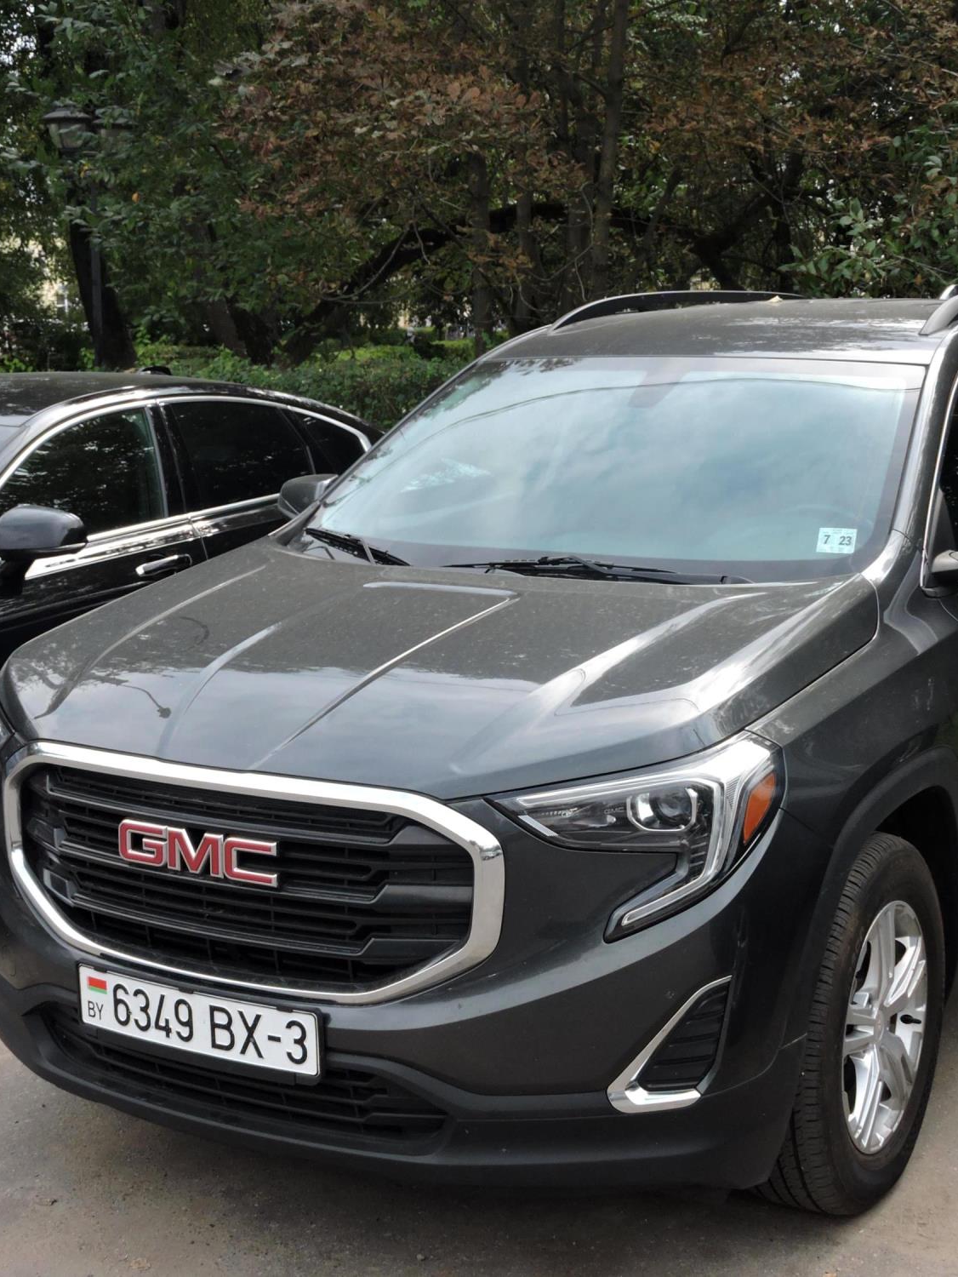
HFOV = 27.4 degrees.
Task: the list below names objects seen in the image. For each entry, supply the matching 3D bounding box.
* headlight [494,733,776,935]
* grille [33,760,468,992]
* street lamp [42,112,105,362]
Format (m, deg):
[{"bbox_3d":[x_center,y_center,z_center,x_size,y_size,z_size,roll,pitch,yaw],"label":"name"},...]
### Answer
[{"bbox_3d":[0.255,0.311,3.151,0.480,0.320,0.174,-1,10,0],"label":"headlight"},{"bbox_3d":[-0.447,0.407,3.346,0.990,0.335,0.140,5,12,32],"label":"grille"},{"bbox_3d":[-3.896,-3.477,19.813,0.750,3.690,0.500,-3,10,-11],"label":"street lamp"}]

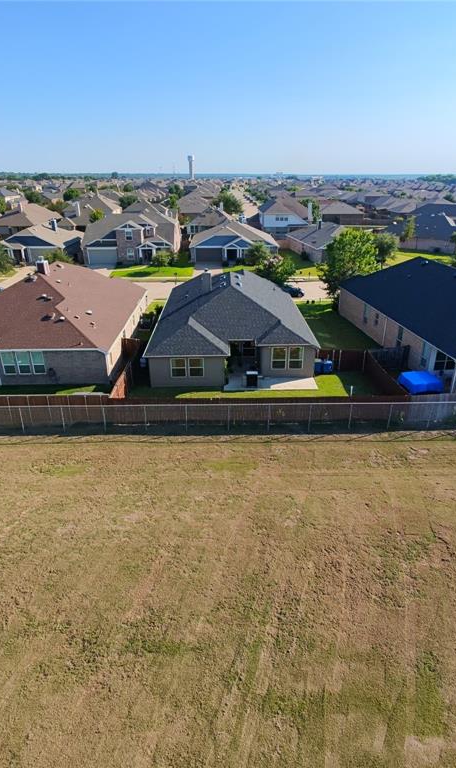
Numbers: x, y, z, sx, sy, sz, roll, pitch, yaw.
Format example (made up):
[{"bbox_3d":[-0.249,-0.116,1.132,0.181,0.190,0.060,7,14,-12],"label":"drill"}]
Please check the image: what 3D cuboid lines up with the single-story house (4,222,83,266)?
[{"bbox_3d":[-34.023,-27.359,89.604,12.200,6.200,18.000,0,24,0],"label":"single-story house"}]

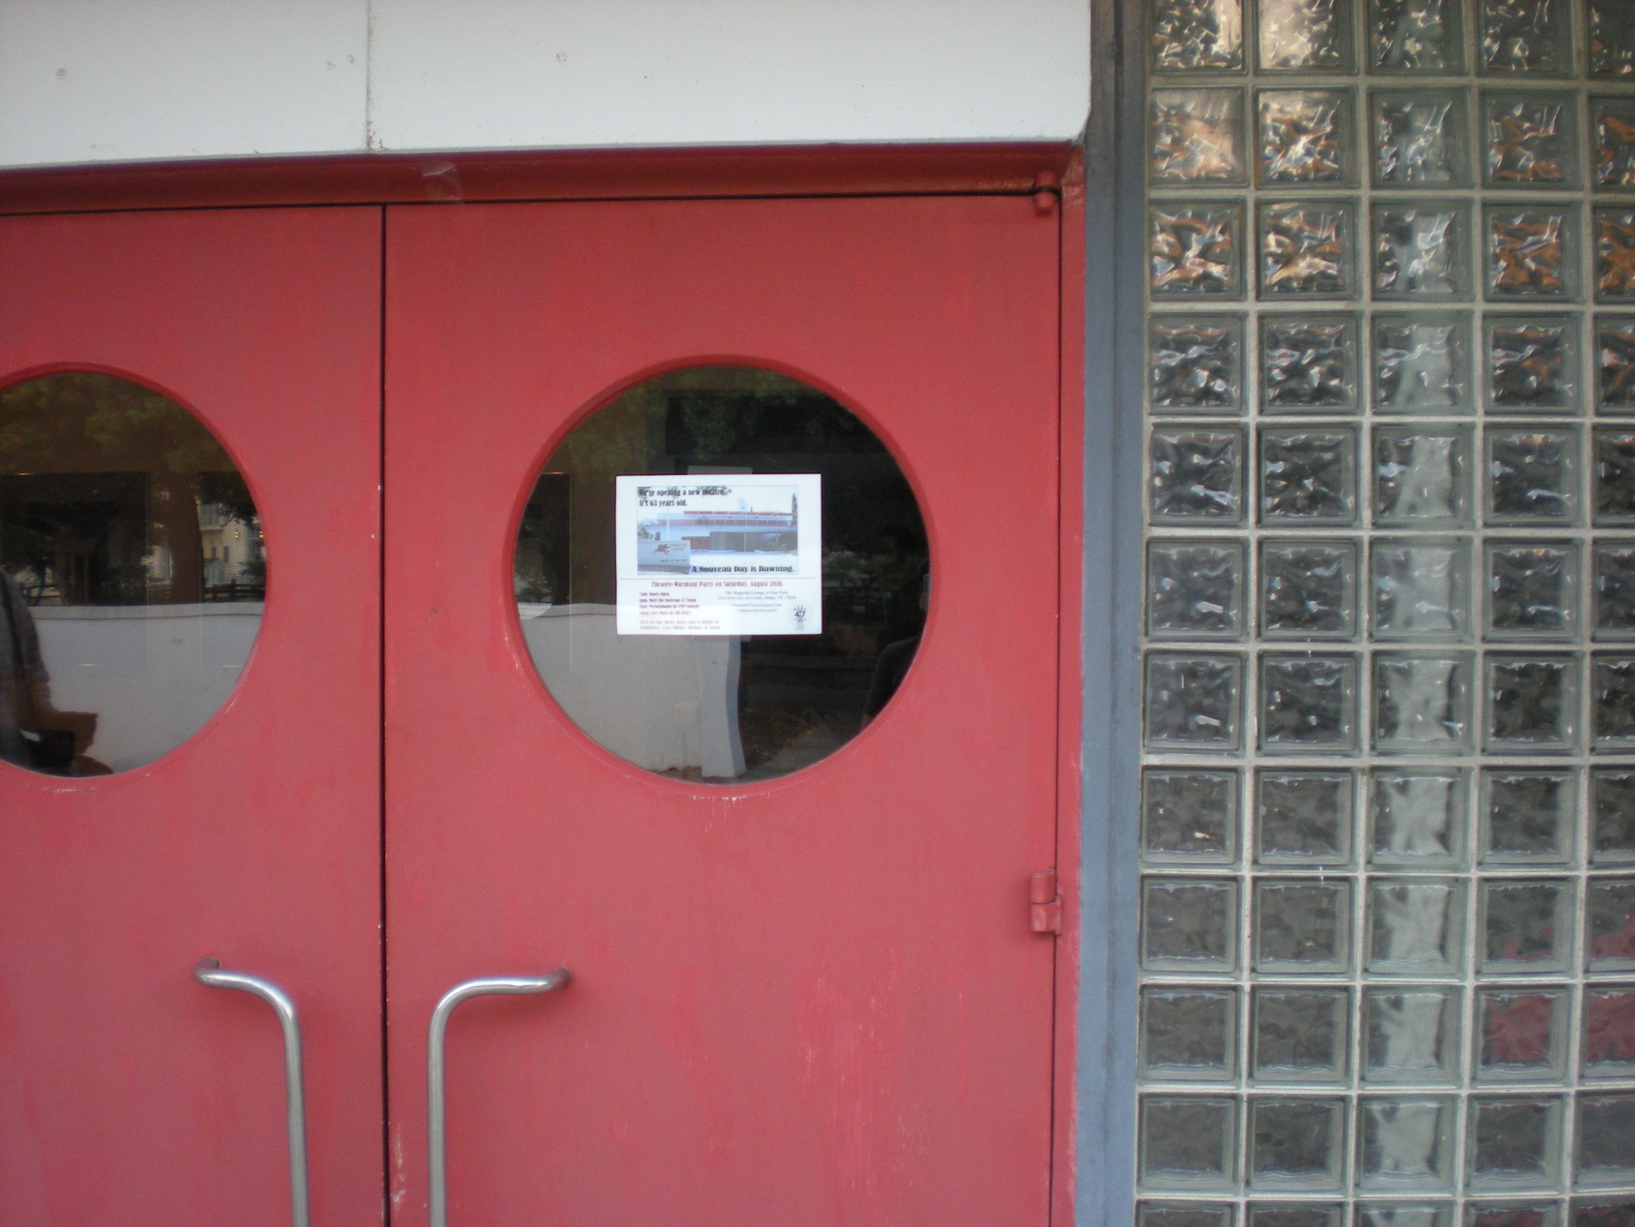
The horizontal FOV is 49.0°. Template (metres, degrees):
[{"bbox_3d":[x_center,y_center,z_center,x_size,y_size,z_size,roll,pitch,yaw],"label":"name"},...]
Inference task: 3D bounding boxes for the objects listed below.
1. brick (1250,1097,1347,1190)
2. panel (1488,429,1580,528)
[{"bbox_3d":[0.648,0.709,2.453,0.140,0.140,0.090,0,1,4],"label":"brick"},{"bbox_3d":[0.946,-0.180,2.408,0.140,0.140,0.085,0,1,3],"label":"panel"}]

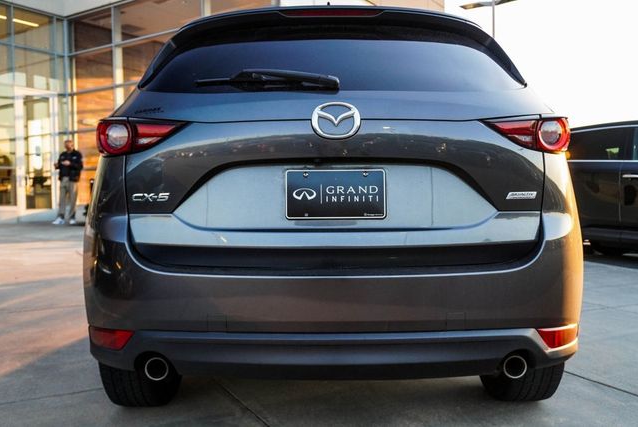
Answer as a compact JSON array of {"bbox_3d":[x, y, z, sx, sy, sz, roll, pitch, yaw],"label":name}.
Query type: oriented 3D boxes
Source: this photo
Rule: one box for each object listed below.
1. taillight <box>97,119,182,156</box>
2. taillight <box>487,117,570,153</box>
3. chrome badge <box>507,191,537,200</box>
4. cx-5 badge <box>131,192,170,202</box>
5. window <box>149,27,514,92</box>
[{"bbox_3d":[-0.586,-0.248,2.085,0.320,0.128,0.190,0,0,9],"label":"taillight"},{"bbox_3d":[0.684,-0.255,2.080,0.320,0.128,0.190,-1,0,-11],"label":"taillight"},{"bbox_3d":[0.629,-0.054,1.985,0.098,0.025,0.009,-1,1,-11],"label":"chrome badge"},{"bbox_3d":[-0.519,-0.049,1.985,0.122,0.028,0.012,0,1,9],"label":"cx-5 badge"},{"bbox_3d":[0.052,-0.509,2.130,1.220,0.345,0.110,-1,-33,-1],"label":"window"}]

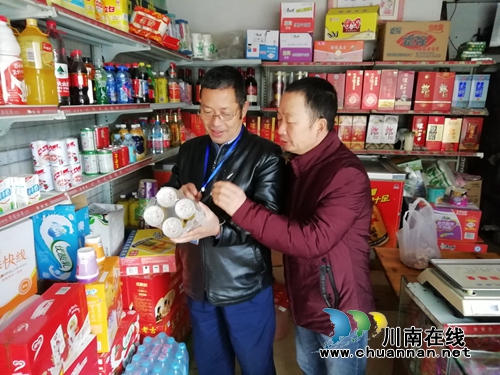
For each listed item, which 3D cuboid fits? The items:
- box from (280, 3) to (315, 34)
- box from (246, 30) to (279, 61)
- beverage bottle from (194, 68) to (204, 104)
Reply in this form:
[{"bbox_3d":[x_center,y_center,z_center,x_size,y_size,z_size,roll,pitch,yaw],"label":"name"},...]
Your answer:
[{"bbox_3d":[0.387,-1.317,2.979,0.262,0.210,0.270,3,13,10],"label":"box"},{"bbox_3d":[0.098,-1.151,3.085,0.258,0.220,0.260,0,13,-2],"label":"box"},{"bbox_3d":[-0.419,-0.876,3.278,0.077,0.309,0.077,2,13,7],"label":"beverage bottle"}]

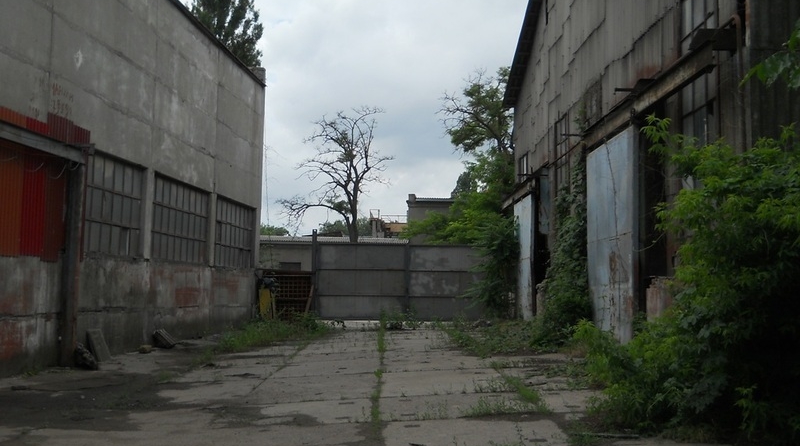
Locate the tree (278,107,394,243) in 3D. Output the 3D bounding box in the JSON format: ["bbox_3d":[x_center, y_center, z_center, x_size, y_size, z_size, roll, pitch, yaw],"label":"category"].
[{"bbox_3d":[-3.080,-0.550,46.000,5.600,10.000,5.100,1,-4,0],"label":"tree"}]

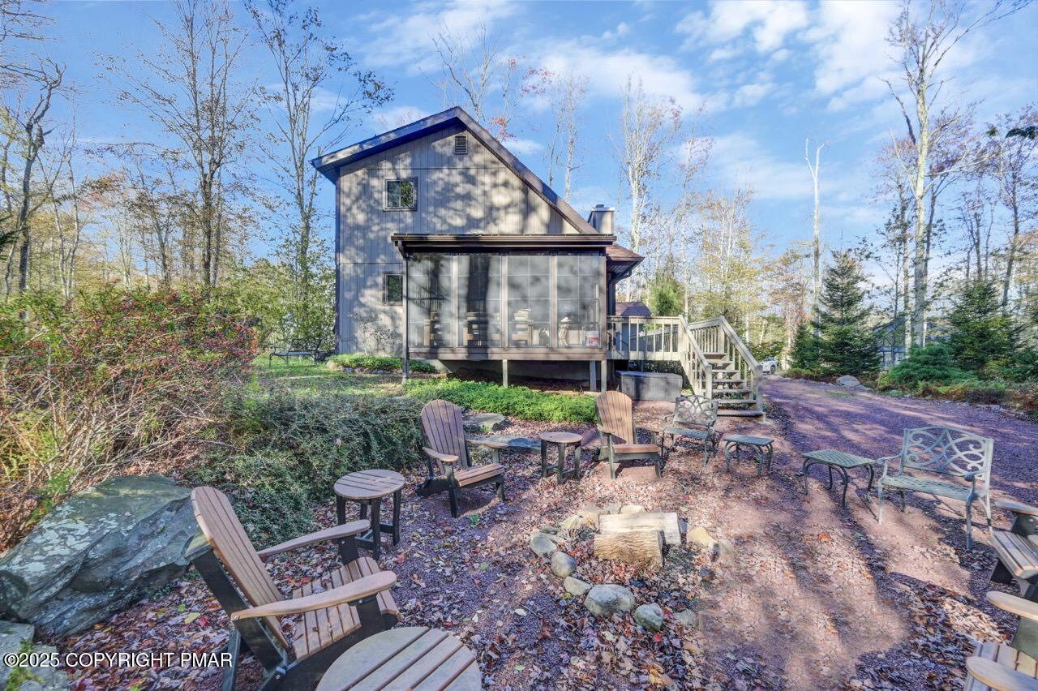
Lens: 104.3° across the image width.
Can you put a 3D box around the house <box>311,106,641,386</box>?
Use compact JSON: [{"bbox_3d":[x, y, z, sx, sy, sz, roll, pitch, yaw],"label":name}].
[{"bbox_3d":[-1.150,-2.850,14.600,9.200,7.600,11.000,0,0,0],"label":"house"}]

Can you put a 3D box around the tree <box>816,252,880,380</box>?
[{"bbox_3d":[18.700,-1.750,23.000,3.100,7.600,3.100,0,0,0],"label":"tree"}]

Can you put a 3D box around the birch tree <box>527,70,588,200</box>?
[{"bbox_3d":[2.480,-8.100,26.000,3.900,19.200,3.700,0,0,0],"label":"birch tree"}]

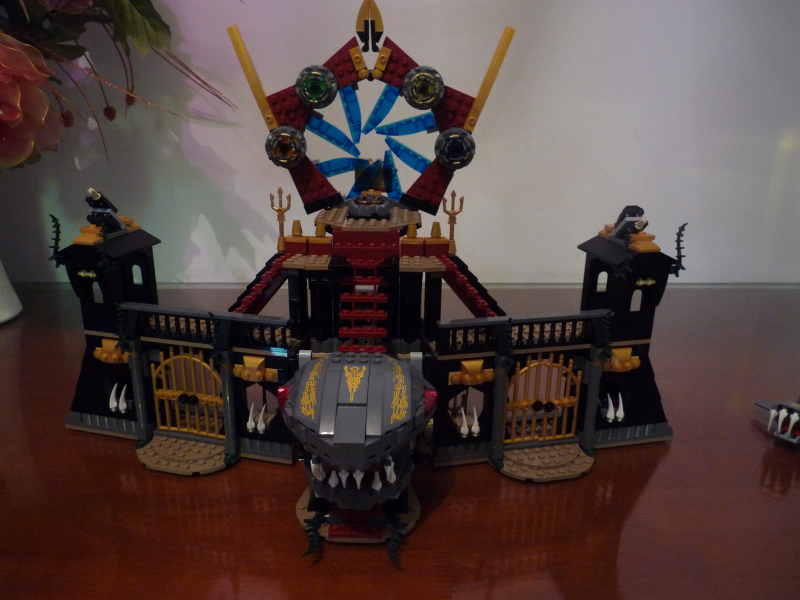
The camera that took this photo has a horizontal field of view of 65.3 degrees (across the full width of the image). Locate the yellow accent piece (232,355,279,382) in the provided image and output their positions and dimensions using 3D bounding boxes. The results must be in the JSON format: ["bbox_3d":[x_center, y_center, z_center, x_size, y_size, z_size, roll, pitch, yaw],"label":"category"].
[{"bbox_3d":[-0.101,0.048,0.428,0.033,0.016,0.008,5,19,13],"label":"yellow accent piece"}]

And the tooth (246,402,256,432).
[{"bbox_3d":[-0.103,0.081,0.433,0.006,0.021,0.006,5,18,14],"label":"tooth"}]

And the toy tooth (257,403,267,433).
[{"bbox_3d":[-0.095,0.081,0.430,0.006,0.021,0.006,5,18,14],"label":"toy tooth"}]

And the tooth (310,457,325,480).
[{"bbox_3d":[-0.044,0.089,0.330,0.007,0.013,0.007,9,19,24],"label":"tooth"}]

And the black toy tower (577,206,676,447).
[{"bbox_3d":[0.173,0.022,0.459,0.077,0.184,0.048,-3,19,-12],"label":"black toy tower"}]

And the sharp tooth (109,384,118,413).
[{"bbox_3d":[-0.214,0.074,0.468,0.007,0.021,0.009,5,19,13],"label":"sharp tooth"}]

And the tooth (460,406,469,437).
[{"bbox_3d":[0.044,0.084,0.429,0.006,0.021,0.006,-4,18,-13],"label":"tooth"}]

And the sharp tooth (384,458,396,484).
[{"bbox_3d":[-0.005,0.100,0.364,0.006,0.015,0.007,-6,20,-19],"label":"sharp tooth"}]

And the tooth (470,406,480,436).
[{"bbox_3d":[0.052,0.084,0.431,0.006,0.021,0.006,-4,18,-13],"label":"tooth"}]

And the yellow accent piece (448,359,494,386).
[{"bbox_3d":[0.048,0.048,0.418,0.030,0.016,0.012,-4,18,-13],"label":"yellow accent piece"}]

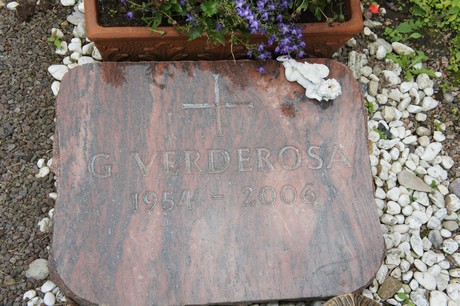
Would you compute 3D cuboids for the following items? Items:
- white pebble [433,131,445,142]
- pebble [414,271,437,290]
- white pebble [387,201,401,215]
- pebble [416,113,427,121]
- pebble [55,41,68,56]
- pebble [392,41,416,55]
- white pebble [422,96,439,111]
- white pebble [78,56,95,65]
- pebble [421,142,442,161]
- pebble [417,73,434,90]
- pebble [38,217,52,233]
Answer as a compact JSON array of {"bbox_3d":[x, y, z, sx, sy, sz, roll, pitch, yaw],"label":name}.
[{"bbox_3d":[0.446,-0.035,1.333,0.023,0.018,0.027,-41,75,-20],"label":"white pebble"},{"bbox_3d":[0.374,0.245,1.196,0.051,0.023,0.029,41,68,13],"label":"pebble"},{"bbox_3d":[0.329,0.110,1.255,0.025,0.019,0.030,-37,73,-19],"label":"white pebble"},{"bbox_3d":[0.413,-0.077,1.349,0.023,0.015,0.019,5,65,-3],"label":"pebble"},{"bbox_3d":[-0.363,-0.225,1.349,0.025,0.020,0.033,20,65,4],"label":"pebble"},{"bbox_3d":[0.395,-0.239,1.422,0.056,0.019,0.025,27,66,8],"label":"pebble"},{"bbox_3d":[0.438,-0.108,1.365,0.037,0.024,0.030,-24,69,-15],"label":"white pebble"},{"bbox_3d":[-0.307,-0.196,1.341,0.035,0.017,0.022,-1,65,-5],"label":"white pebble"},{"bbox_3d":[0.424,-0.003,1.315,0.056,0.022,0.028,-36,73,-19],"label":"pebble"},{"bbox_3d":[0.433,-0.159,1.389,0.034,0.027,0.041,-28,71,-17],"label":"pebble"},{"bbox_3d":[-0.348,0.136,1.183,0.024,0.019,0.029,-17,68,-12],"label":"pebble"}]

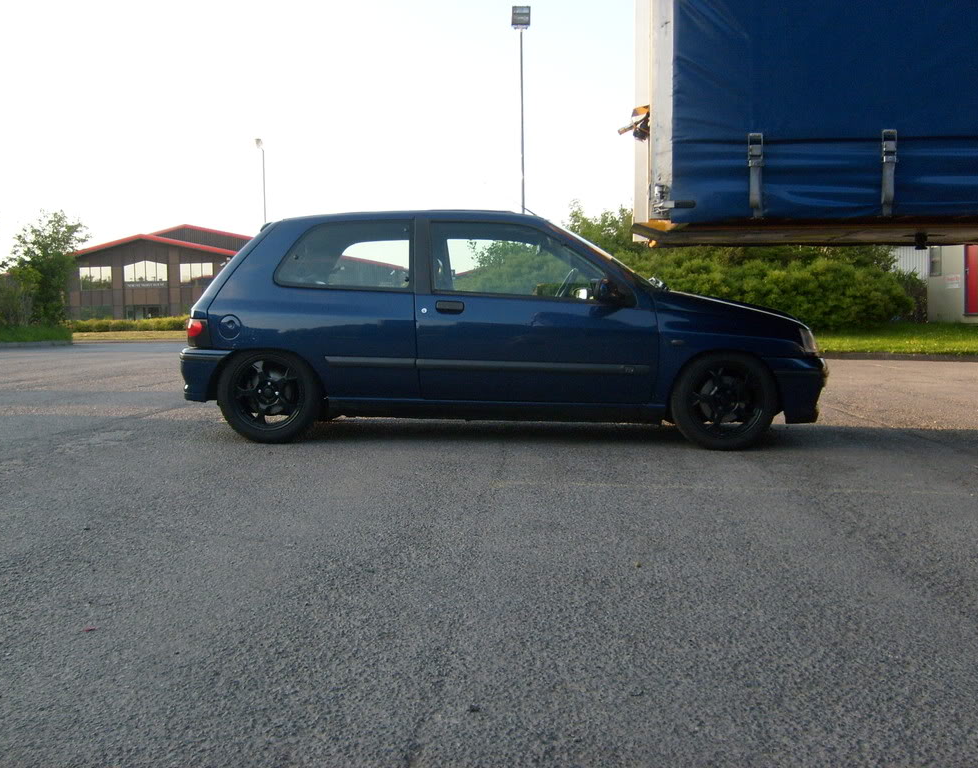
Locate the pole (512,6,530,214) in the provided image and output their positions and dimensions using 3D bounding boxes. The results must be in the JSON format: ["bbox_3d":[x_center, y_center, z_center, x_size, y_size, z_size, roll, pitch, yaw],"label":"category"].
[{"bbox_3d":[1.036,-6.476,32.035,0.550,10.200,0.450,-1,3,0],"label":"pole"}]

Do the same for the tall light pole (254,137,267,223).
[{"bbox_3d":[-12.038,-7.866,55.066,0.500,10.200,0.480,-2,4,-17],"label":"tall light pole"}]

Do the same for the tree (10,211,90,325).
[{"bbox_3d":[-12.901,-3.376,30.606,2.239,3.476,2.200,-2,4,-23],"label":"tree"}]

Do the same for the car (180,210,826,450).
[{"bbox_3d":[0.105,-0.372,6.370,3.710,1.355,1.660,1,3,0],"label":"car"}]

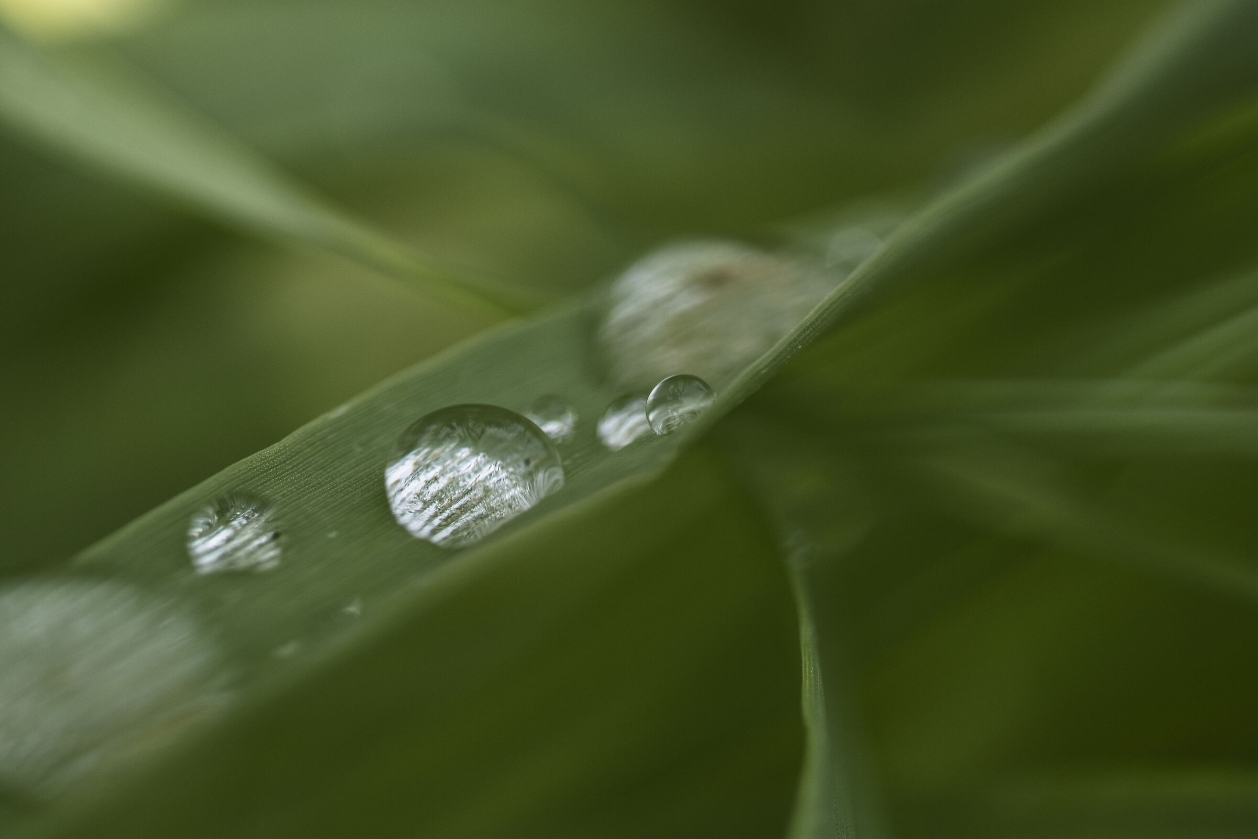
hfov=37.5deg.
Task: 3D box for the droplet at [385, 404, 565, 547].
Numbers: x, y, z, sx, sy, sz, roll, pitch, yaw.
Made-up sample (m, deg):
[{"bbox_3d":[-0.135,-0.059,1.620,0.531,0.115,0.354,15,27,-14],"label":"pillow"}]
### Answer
[{"bbox_3d":[-0.004,0.002,0.052,0.005,0.004,0.005,-10,28,0],"label":"droplet"}]

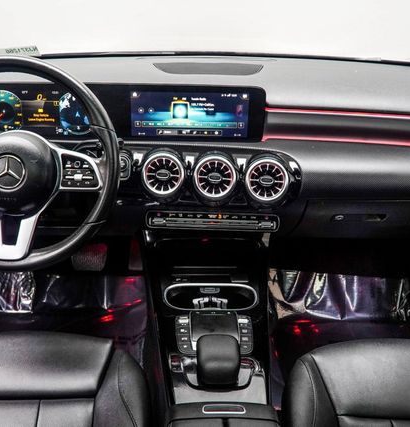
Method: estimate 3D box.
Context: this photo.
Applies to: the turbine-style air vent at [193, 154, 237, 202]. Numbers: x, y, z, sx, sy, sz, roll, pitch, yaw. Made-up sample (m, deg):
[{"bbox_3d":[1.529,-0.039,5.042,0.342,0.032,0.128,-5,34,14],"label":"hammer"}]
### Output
[{"bbox_3d":[0.022,-0.074,0.987,0.088,0.088,0.050,2,6,1],"label":"turbine-style air vent"}]

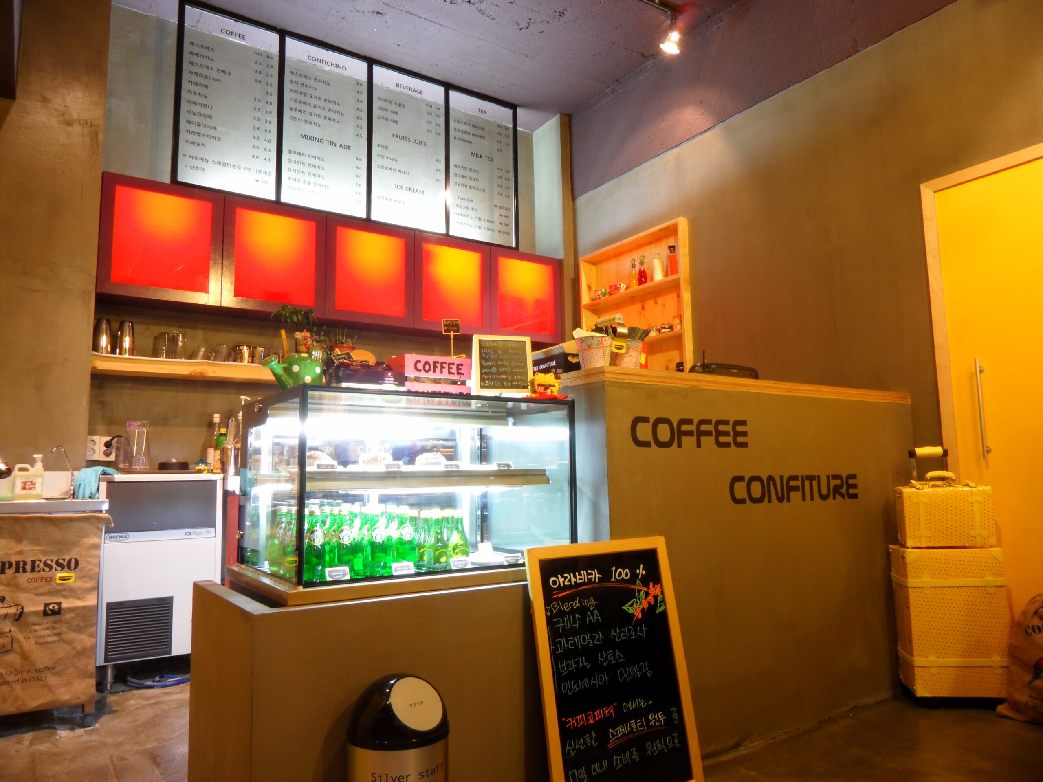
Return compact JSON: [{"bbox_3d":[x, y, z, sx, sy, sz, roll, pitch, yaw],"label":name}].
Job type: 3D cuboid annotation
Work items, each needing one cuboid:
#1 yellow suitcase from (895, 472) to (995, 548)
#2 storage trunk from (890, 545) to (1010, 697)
[{"bbox_3d":[1.650,0.463,2.832,0.309,0.289,0.118,-2,-6,11],"label":"yellow suitcase"},{"bbox_3d":[1.642,0.874,2.779,0.331,0.541,0.158,-2,-6,7],"label":"storage trunk"}]

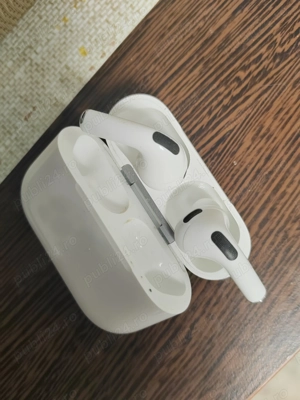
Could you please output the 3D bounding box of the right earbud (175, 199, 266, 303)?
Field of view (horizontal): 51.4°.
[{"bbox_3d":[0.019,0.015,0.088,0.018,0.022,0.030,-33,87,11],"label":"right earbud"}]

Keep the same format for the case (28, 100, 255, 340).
[{"bbox_3d":[-0.006,0.005,0.096,0.054,0.035,0.061,-36,83,31],"label":"case"}]

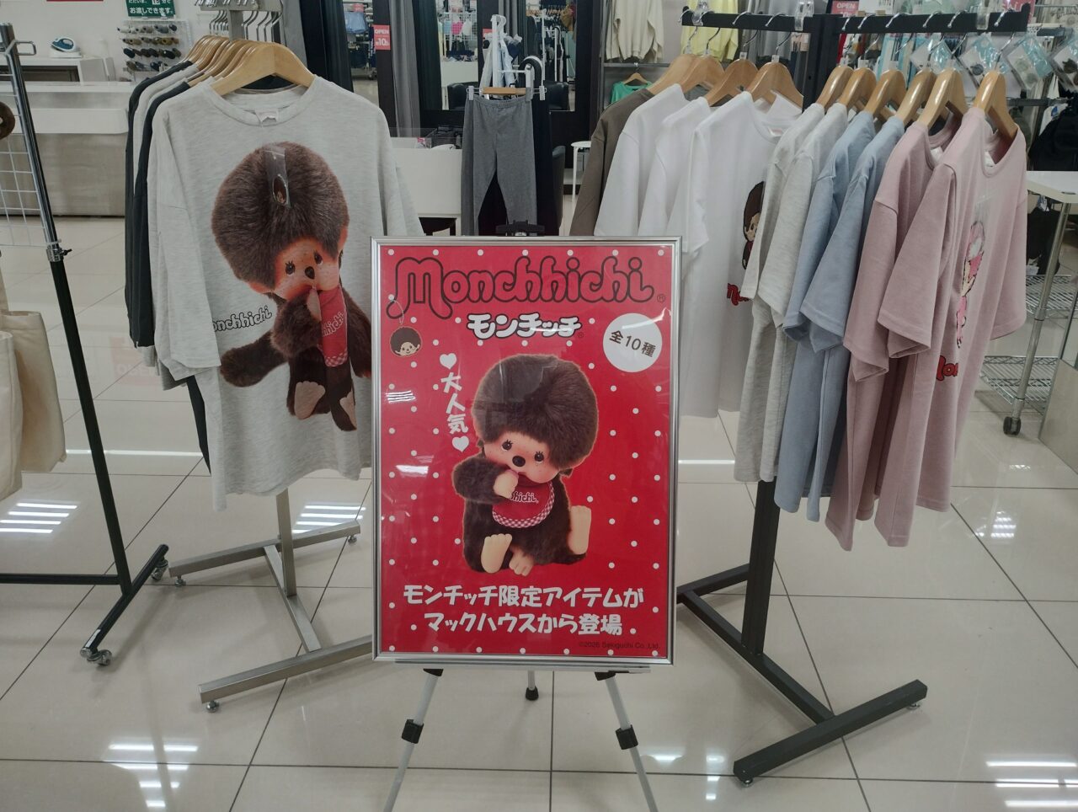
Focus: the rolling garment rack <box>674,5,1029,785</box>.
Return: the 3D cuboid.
[{"bbox_3d":[0.467,-0.042,1.733,0.500,1.375,0.770,-12,27,-25],"label":"rolling garment rack"}]

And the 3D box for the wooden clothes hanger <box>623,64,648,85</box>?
[{"bbox_3d":[0.808,-2.730,7.250,0.390,0.210,0.040,1,24,2],"label":"wooden clothes hanger"}]

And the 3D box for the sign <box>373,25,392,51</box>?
[{"bbox_3d":[-1.247,-2.930,6.950,0.132,0.183,0.008,1,24,2],"label":"sign"}]

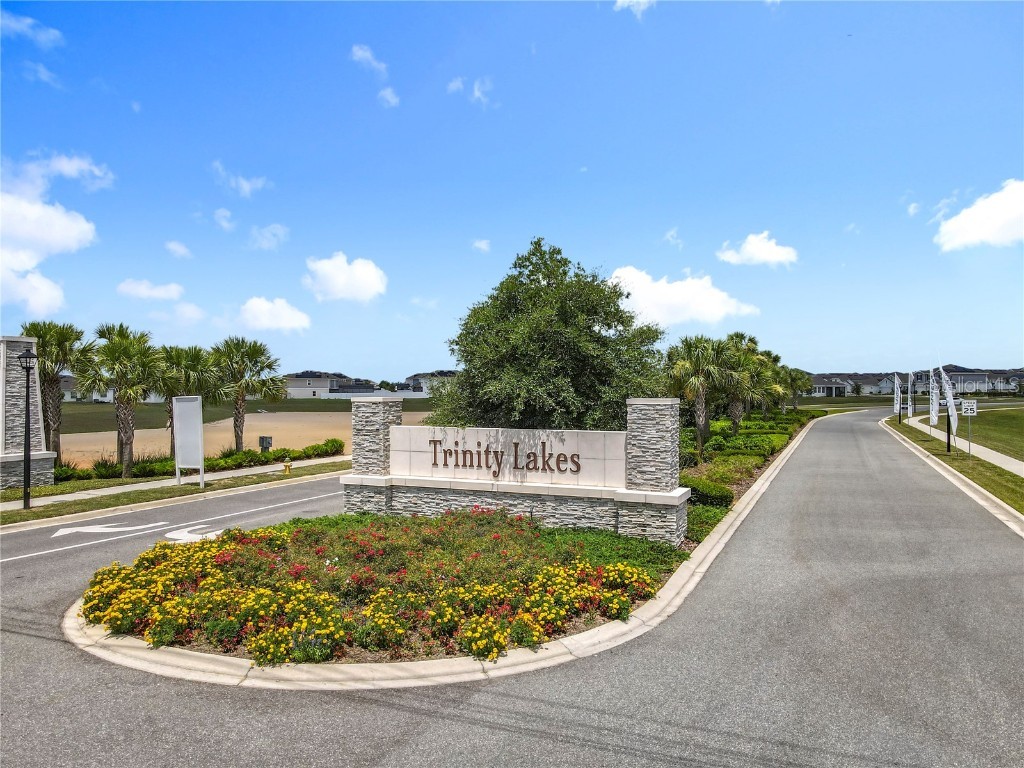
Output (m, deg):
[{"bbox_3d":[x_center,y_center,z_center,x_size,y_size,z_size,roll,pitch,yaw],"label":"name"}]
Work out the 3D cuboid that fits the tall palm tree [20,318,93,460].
[{"bbox_3d":[-19.600,0.570,30.600,3.100,6.600,3.100,0,0,0],"label":"tall palm tree"}]

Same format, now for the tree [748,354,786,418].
[{"bbox_3d":[23.751,0.511,66.000,3.200,6.300,3.200,0,0,24],"label":"tree"}]

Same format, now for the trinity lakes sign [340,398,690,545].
[{"bbox_3d":[-0.200,1.973,18.000,9.050,3.250,1.450,0,0,24],"label":"trinity lakes sign"}]

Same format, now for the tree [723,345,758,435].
[{"bbox_3d":[15.540,0.512,48.500,2.700,6.400,2.700,0,0,24],"label":"tree"}]

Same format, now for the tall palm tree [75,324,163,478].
[{"bbox_3d":[-16.100,0.700,29.100,3.400,6.300,3.400,0,0,0],"label":"tall palm tree"}]

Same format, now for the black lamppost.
[{"bbox_3d":[-14.140,1.306,20.700,0.440,4.650,0.440,0,0,24],"label":"black lamppost"}]

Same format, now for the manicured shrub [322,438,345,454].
[{"bbox_3d":[-9.950,3.490,39.700,1.150,0.880,1.100,0,0,0],"label":"manicured shrub"}]

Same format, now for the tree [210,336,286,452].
[{"bbox_3d":[-13.100,0.770,35.400,3.600,6.250,3.600,0,0,0],"label":"tree"}]

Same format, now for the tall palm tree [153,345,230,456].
[{"bbox_3d":[-15.450,0.980,34.200,3.500,5.800,3.500,0,0,0],"label":"tall palm tree"}]

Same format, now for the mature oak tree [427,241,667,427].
[{"bbox_3d":[1.060,-0.340,21.900,7.100,8.400,7.000,0,0,0],"label":"mature oak tree"}]

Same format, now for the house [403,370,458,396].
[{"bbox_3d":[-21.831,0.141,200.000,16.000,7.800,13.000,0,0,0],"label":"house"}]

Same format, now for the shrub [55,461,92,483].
[{"bbox_3d":[-16.490,3.272,26.700,1.250,0.800,1.100,0,0,24],"label":"shrub"}]

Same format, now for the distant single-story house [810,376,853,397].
[{"bbox_3d":[88.200,0.720,196.000,11.500,5.600,13.000,0,0,25],"label":"distant single-story house"}]

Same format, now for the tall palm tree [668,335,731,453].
[{"bbox_3d":[9.243,0.592,35.000,3.050,6.100,3.050,0,0,24],"label":"tall palm tree"}]

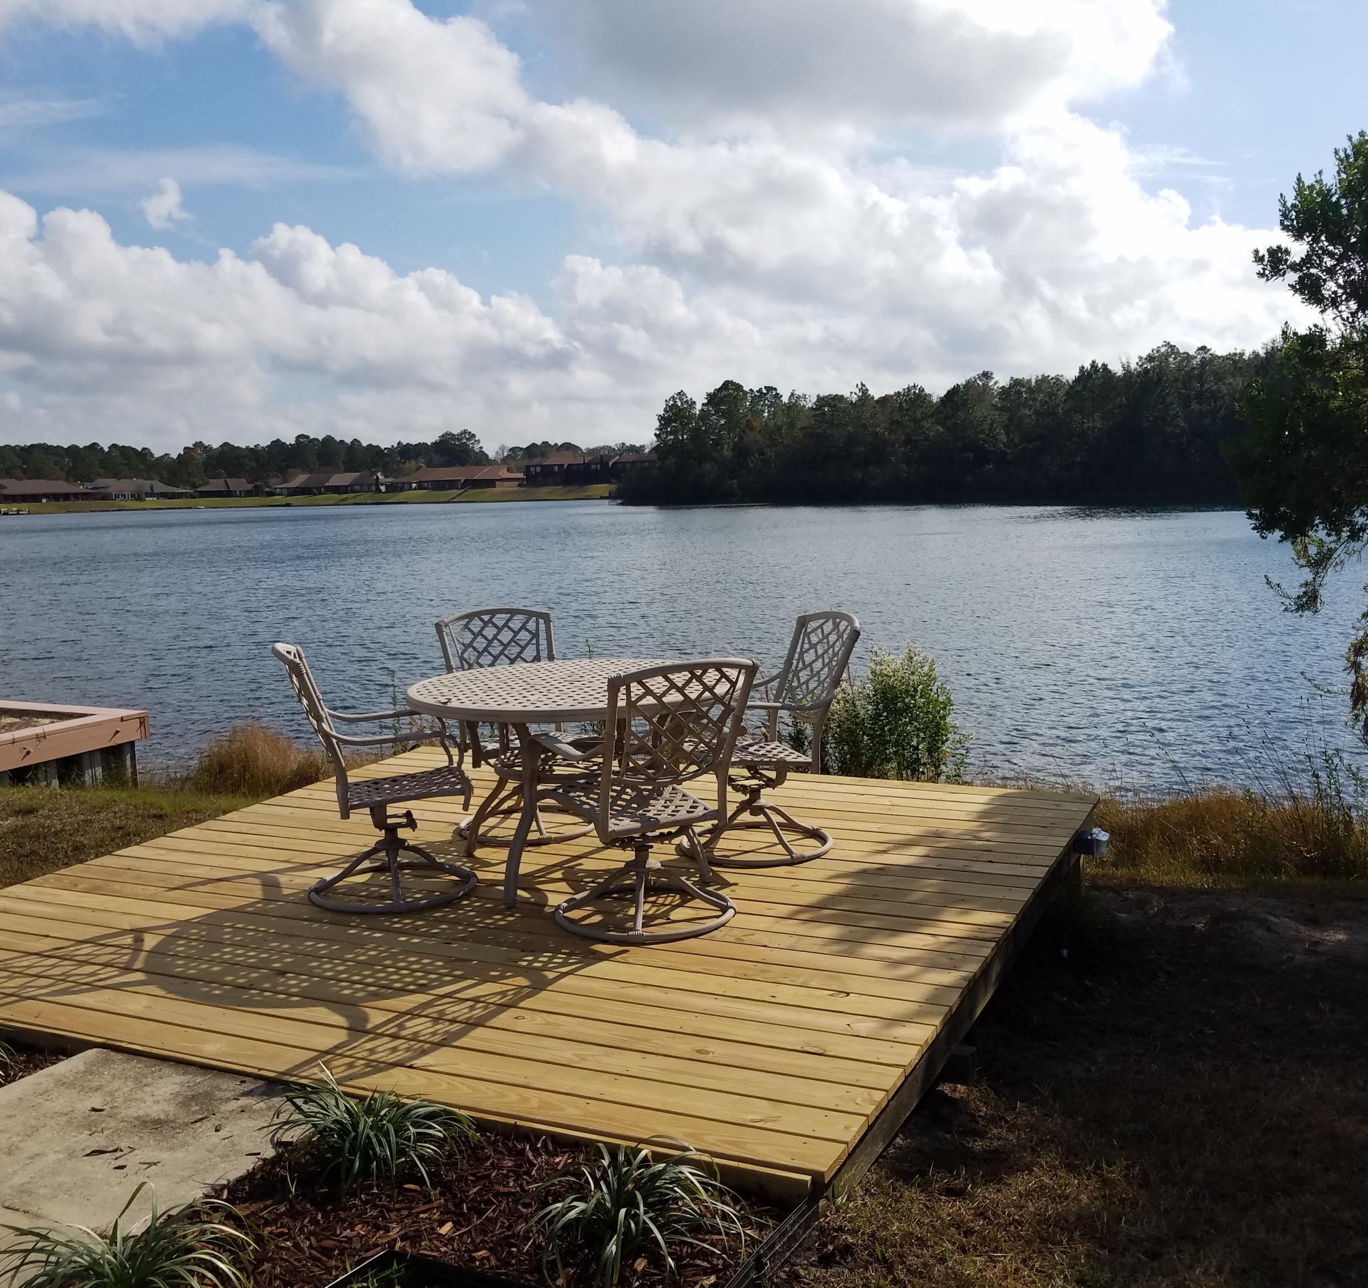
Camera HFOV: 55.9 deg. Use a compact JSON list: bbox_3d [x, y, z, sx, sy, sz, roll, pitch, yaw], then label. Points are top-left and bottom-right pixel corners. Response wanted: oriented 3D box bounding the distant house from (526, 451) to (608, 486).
[{"bbox_3d":[-27.281,-40.363,298.045,19.800,7.800,13.000,-3,7,-9],"label":"distant house"}]

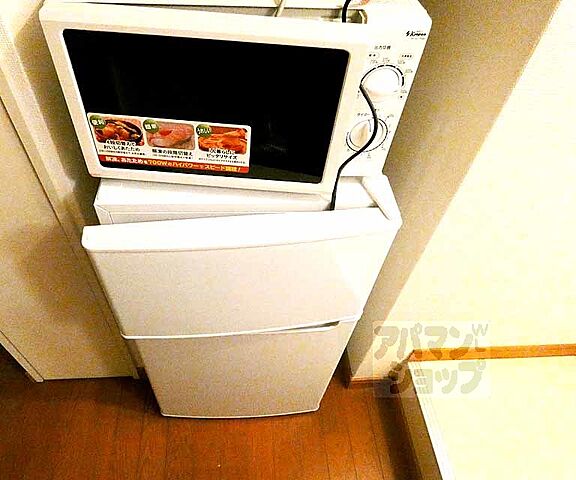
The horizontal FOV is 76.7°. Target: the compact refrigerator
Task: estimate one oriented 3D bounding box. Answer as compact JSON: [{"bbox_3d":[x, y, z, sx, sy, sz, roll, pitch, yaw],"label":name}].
[{"bbox_3d":[-0.119,0.110,1.006,0.479,0.860,0.515,0,47,-9],"label":"compact refrigerator"}]

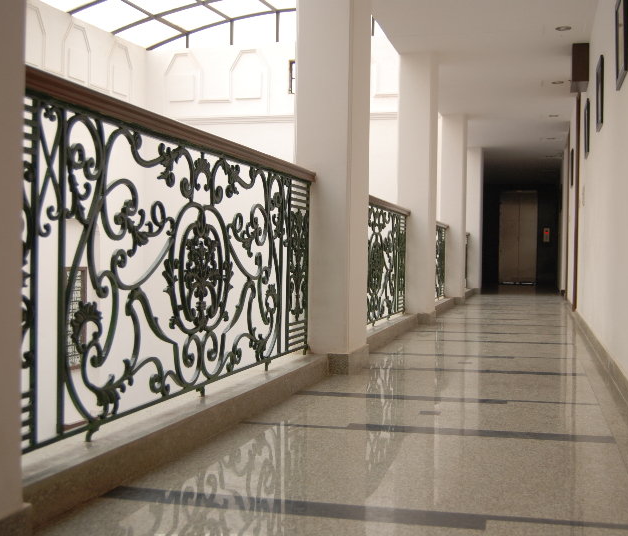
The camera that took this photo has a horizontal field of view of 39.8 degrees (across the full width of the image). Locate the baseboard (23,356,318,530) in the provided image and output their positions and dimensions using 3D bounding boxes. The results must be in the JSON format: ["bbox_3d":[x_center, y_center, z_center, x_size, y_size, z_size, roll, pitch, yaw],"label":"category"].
[{"bbox_3d":[-0.363,0.511,3.165,0.189,0.102,2.820,1,1,14],"label":"baseboard"}]

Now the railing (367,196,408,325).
[{"bbox_3d":[0.494,-0.041,6.627,0.102,0.948,2.880,1,1,14],"label":"railing"}]

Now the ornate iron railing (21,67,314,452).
[{"bbox_3d":[-0.382,-0.012,3.213,0.102,0.942,2.910,1,1,14],"label":"ornate iron railing"}]

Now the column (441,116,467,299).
[{"bbox_3d":[1.908,-0.781,11.709,0.279,2.436,0.480,1,1,14],"label":"column"}]

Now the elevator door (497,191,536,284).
[{"bbox_3d":[5.130,-0.741,21.784,0.918,2.298,0.120,1,1,14],"label":"elevator door"}]

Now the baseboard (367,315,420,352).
[{"bbox_3d":[0.517,0.484,6.594,0.201,0.102,2.820,1,1,14],"label":"baseboard"}]

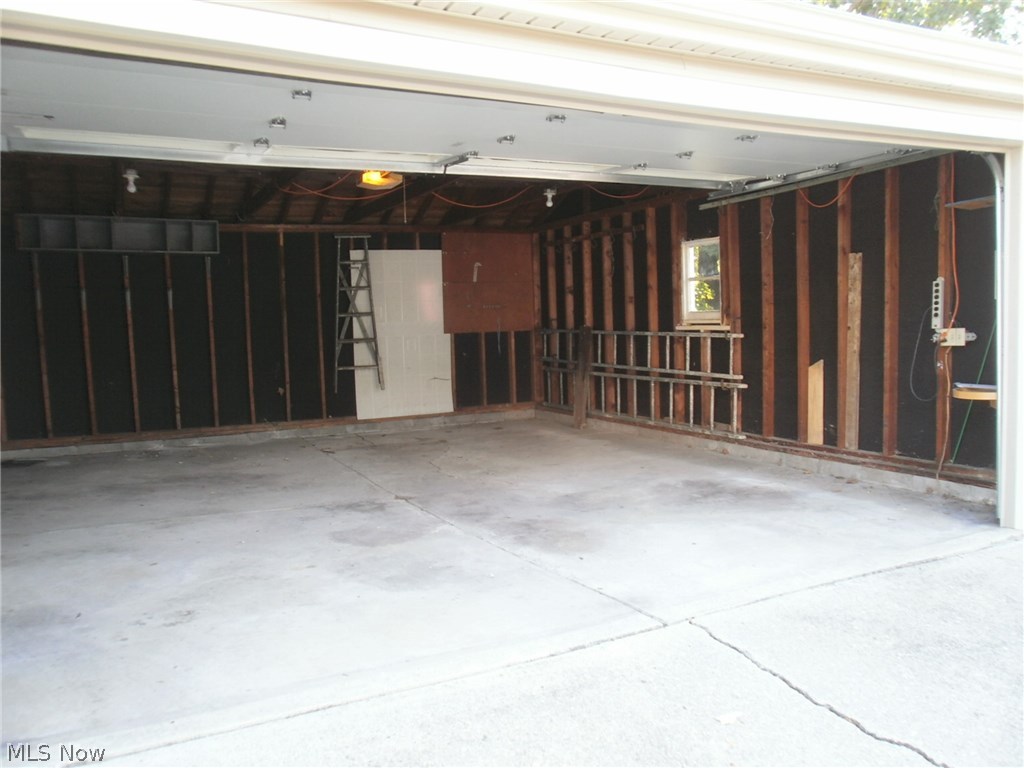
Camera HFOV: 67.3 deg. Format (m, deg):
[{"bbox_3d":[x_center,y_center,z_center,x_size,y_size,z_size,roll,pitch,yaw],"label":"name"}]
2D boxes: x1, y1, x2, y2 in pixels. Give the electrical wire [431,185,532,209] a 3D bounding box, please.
[{"bbox_3d":[-0.274,-1.746,7.146,1.030,0.232,0.040,-4,5,-25],"label":"electrical wire"}]

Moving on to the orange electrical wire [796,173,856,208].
[{"bbox_3d":[2.310,-1.428,5.718,0.051,0.232,0.586,-4,5,-25],"label":"orange electrical wire"}]

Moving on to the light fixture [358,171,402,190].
[{"bbox_3d":[-1.081,-1.701,6.322,0.293,0.202,0.333,-4,5,-25],"label":"light fixture"}]

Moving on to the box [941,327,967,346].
[{"bbox_3d":[2.782,-0.295,4.838,0.061,0.116,0.141,-4,5,-25],"label":"box"}]

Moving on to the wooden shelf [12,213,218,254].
[{"bbox_3d":[-4.077,-1.553,8.074,1.879,0.348,0.222,-4,5,-25],"label":"wooden shelf"}]

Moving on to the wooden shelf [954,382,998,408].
[{"bbox_3d":[2.895,0.060,4.717,0.222,0.091,0.333,-4,5,-25],"label":"wooden shelf"}]

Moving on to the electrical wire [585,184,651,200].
[{"bbox_3d":[1.043,-1.890,7.533,0.768,0.151,0.040,-4,5,-25],"label":"electrical wire"}]

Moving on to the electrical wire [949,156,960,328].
[{"bbox_3d":[2.771,-0.892,4.827,0.040,1.091,0.061,-4,5,-25],"label":"electrical wire"}]

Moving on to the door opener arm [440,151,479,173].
[{"bbox_3d":[-0.352,-1.413,4.893,0.101,0.101,0.455,-4,5,-25],"label":"door opener arm"}]

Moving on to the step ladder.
[{"bbox_3d":[-1.824,-0.822,9.186,0.586,1.848,0.151,-4,5,-25],"label":"step ladder"}]

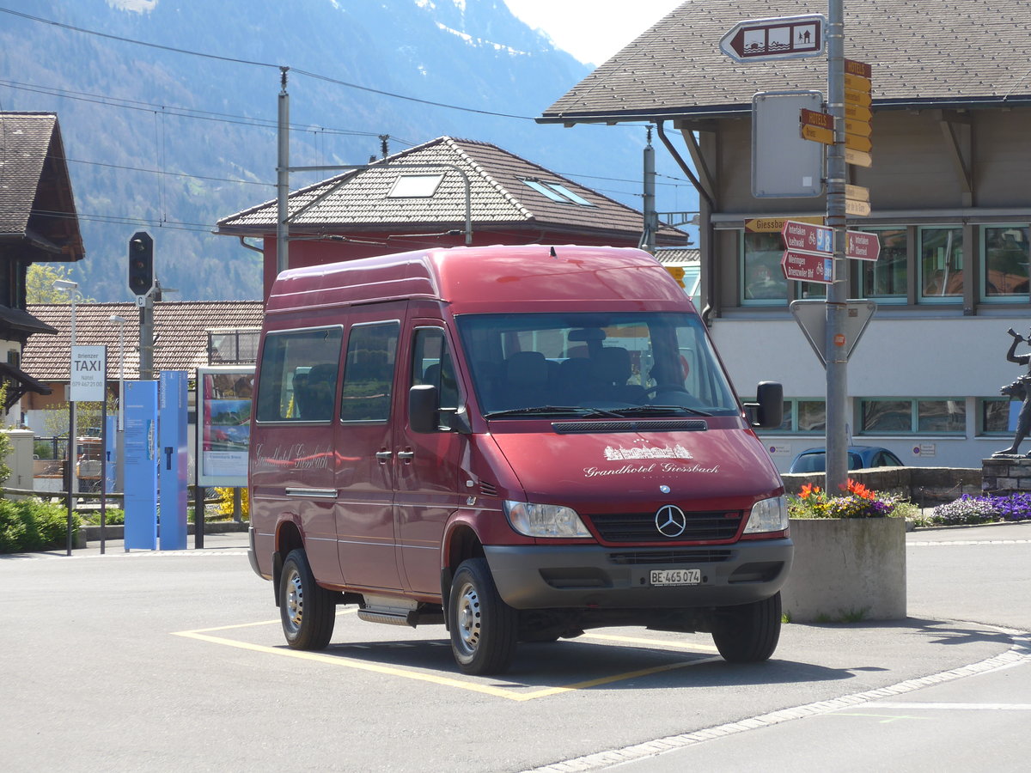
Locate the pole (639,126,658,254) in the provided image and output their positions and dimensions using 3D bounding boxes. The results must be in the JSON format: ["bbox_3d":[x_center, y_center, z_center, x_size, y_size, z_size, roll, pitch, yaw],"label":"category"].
[{"bbox_3d":[3.364,-2.178,99.017,0.260,8.780,0.260,0,0,21],"label":"pole"}]

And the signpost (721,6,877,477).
[{"bbox_3d":[2.136,-1.051,28.700,1.120,3.700,0.800,0,0,12],"label":"signpost"}]

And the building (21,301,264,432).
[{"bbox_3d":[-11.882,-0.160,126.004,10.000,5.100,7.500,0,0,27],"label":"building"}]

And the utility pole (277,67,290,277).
[{"bbox_3d":[-4.960,-2.355,84.018,0.240,8.930,0.240,0,0,21],"label":"utility pole"}]

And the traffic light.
[{"bbox_3d":[-7.154,-2.352,75.000,0.490,1.240,0.300,0,0,18],"label":"traffic light"}]

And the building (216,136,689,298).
[{"bbox_3d":[-1.364,-2.308,111.332,9.300,9.100,14.200,0,0,21],"label":"building"}]

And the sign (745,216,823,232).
[{"bbox_3d":[2.000,-1.199,29.100,0.680,0.105,0.030,0,0,28],"label":"sign"}]

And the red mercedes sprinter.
[{"bbox_3d":[-0.038,0.374,24.606,2.010,2.620,5.420,-1,0,-20],"label":"red mercedes sprinter"}]

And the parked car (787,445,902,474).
[{"bbox_3d":[5.850,1.729,67.390,1.660,1.440,3.850,0,0,20],"label":"parked car"}]

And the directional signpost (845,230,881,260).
[{"bbox_3d":[2.588,-1.043,29.200,0.030,0.200,0.750,0,0,18],"label":"directional signpost"}]

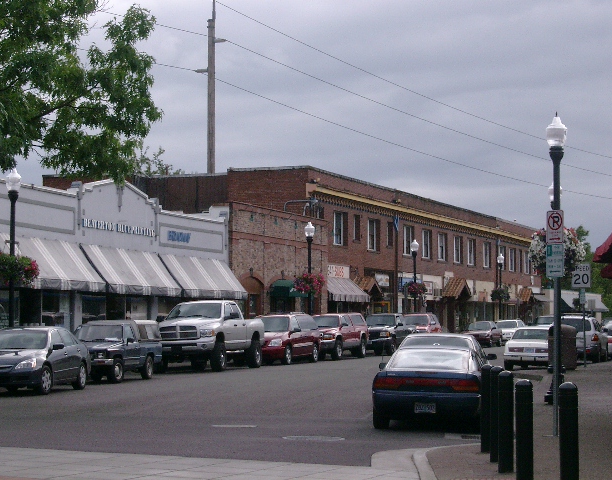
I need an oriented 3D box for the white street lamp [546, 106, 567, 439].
[{"bbox_3d":[4.514,0.331,32.486,0.400,5.256,0.400,-1,-3,16],"label":"white street lamp"}]

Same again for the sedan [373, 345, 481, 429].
[{"bbox_3d":[2.101,2.358,29.476,1.700,1.270,4.500,0,-3,9],"label":"sedan"}]

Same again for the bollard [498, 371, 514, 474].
[{"bbox_3d":[2.042,1.852,18.427,0.160,1.041,0.160,-1,-3,16],"label":"bollard"}]

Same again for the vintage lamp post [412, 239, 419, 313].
[{"bbox_3d":[5.067,2.604,83.886,0.380,5.232,0.380,-1,-3,16],"label":"vintage lamp post"}]

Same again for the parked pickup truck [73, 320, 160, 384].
[{"bbox_3d":[-5.465,3.085,50.514,1.670,1.680,4.500,-1,-3,13],"label":"parked pickup truck"}]

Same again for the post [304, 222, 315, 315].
[{"bbox_3d":[0.163,1.945,68.686,0.380,5.224,0.380,-1,-3,16],"label":"post"}]

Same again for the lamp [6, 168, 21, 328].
[{"bbox_3d":[-7.135,0.855,44.086,0.380,5.253,0.380,-1,-3,16],"label":"lamp"}]

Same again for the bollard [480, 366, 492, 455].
[{"bbox_3d":[2.129,1.974,21.228,0.160,1.028,0.160,-1,-3,16],"label":"bollard"}]

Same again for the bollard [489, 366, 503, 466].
[{"bbox_3d":[2.103,1.907,19.877,0.160,1.052,0.160,-1,-3,16],"label":"bollard"}]

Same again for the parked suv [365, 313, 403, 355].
[{"bbox_3d":[3.500,4.225,80.729,1.760,1.770,4.500,-1,-3,17],"label":"parked suv"}]

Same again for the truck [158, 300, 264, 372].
[{"bbox_3d":[-3.061,3.157,59.670,2.030,2.220,5.750,-1,-3,15],"label":"truck"}]

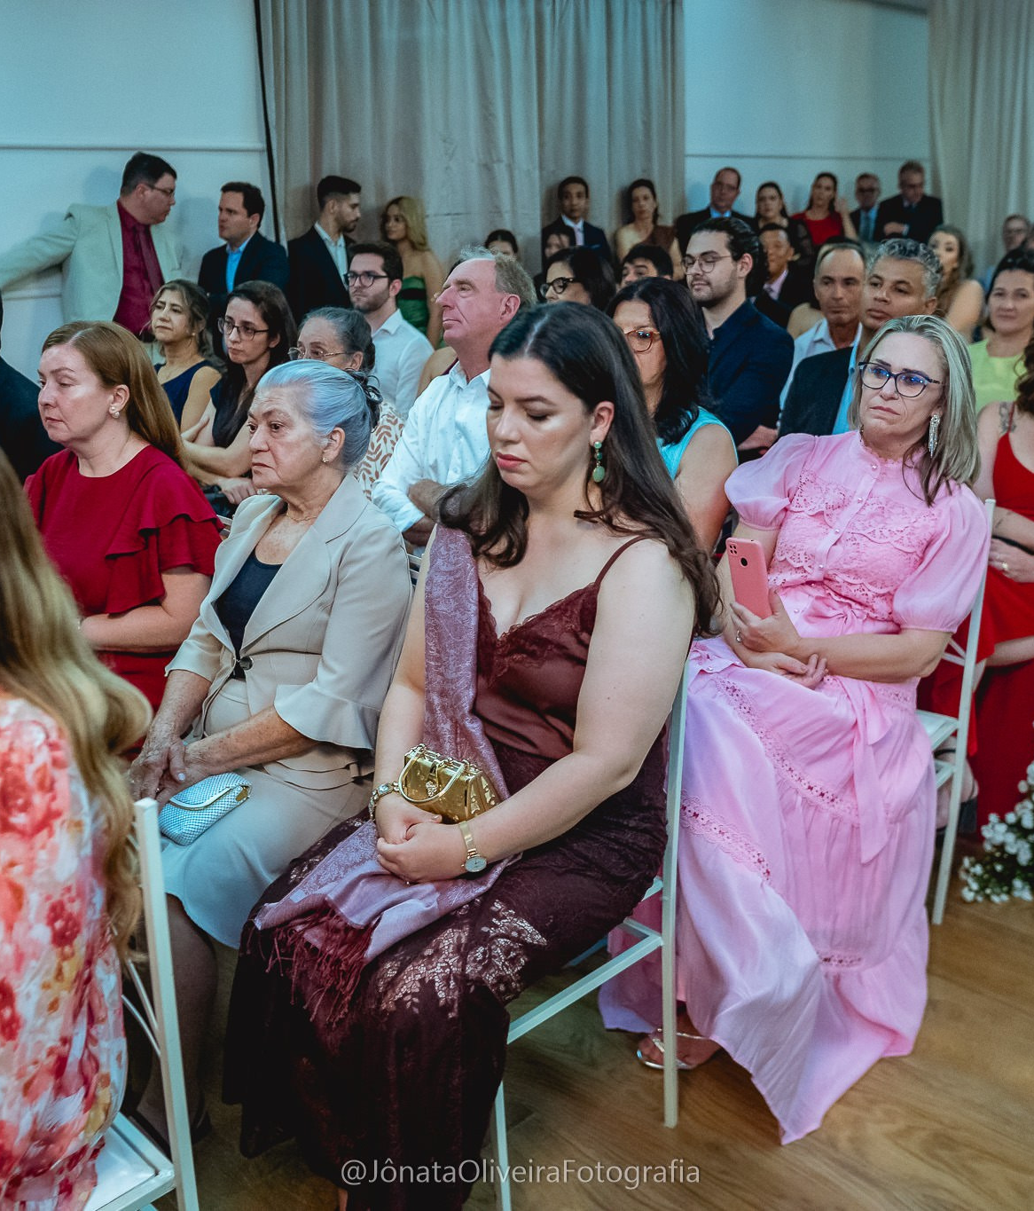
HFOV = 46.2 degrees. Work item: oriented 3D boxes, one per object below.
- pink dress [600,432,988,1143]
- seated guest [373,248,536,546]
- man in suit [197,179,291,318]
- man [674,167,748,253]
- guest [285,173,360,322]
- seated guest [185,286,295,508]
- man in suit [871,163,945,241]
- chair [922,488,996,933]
[{"bbox_3d":[0.510,0.148,2.206,0.580,1.270,0.860,8,20,30],"label":"pink dress"},{"bbox_3d":[-0.198,-0.108,2.939,0.560,1.380,0.880,12,23,39],"label":"seated guest"},{"bbox_3d":[-1.028,-0.843,4.889,0.480,1.660,0.320,6,19,26],"label":"man in suit"},{"bbox_3d":[1.144,-1.569,6.843,0.520,1.710,0.330,2,18,14],"label":"man"},{"bbox_3d":[-0.796,-1.031,5.425,0.320,1.700,0.480,14,24,42],"label":"guest"},{"bbox_3d":[-0.942,-0.303,3.760,0.500,1.300,0.820,12,23,39],"label":"seated guest"},{"bbox_3d":[2.412,-1.865,7.553,0.520,1.730,0.360,3,18,18],"label":"man in suit"},{"bbox_3d":[0.661,0.234,2.513,0.460,0.900,0.400,-18,23,-41],"label":"chair"}]

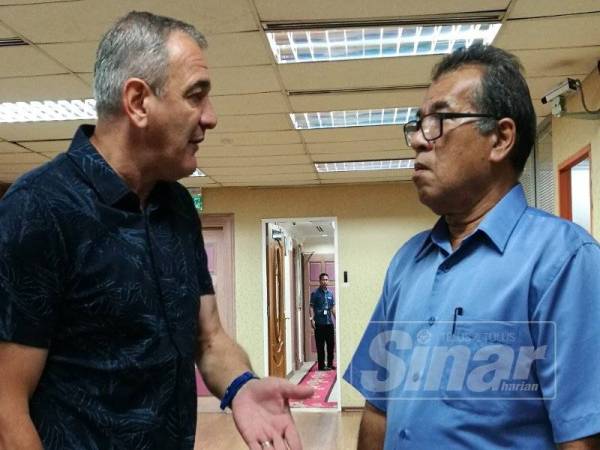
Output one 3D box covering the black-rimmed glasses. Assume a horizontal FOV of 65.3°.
[{"bbox_3d":[0.270,-0.158,0.782,0.142,0.045,0.142,-3,7,-10],"label":"black-rimmed glasses"}]

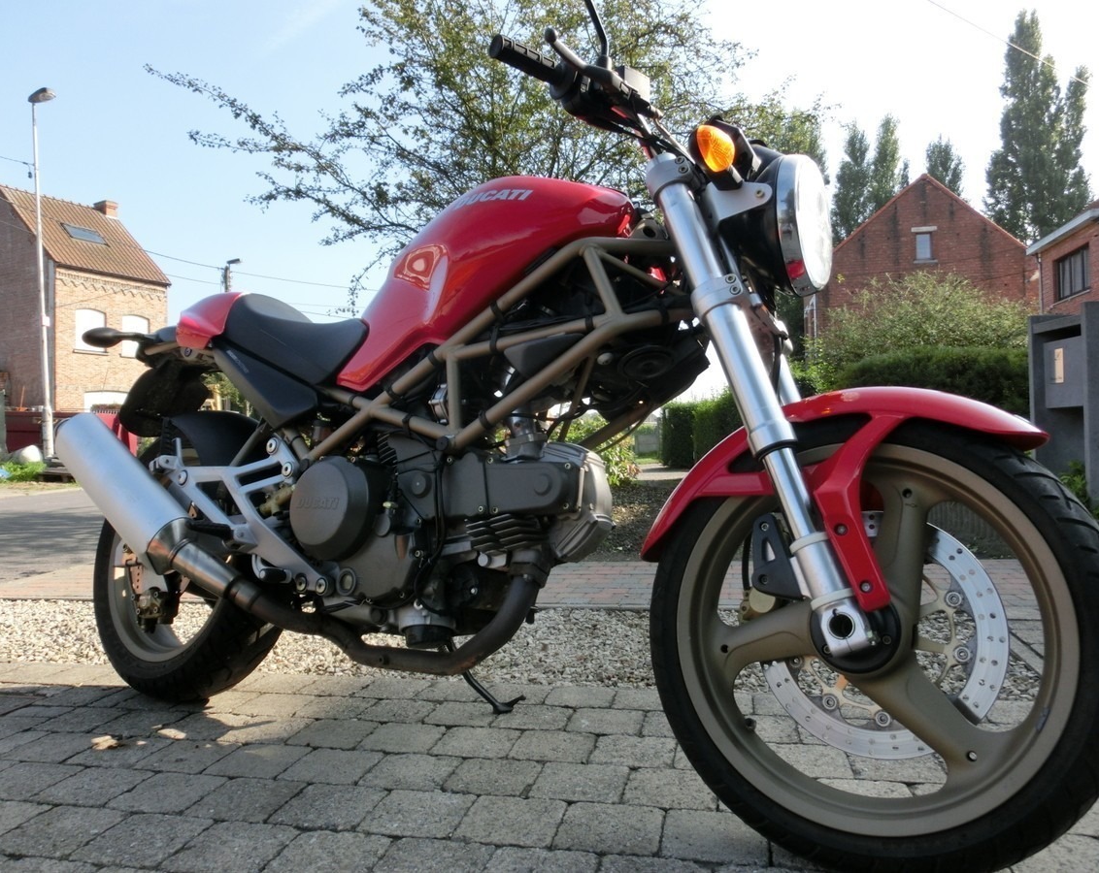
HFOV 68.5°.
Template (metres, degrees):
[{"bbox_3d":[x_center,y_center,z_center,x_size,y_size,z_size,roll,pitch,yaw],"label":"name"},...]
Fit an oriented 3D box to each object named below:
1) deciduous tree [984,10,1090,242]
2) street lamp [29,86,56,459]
[{"bbox_3d":[27.782,-11.662,46.000,5.800,25.300,5.800,0,-1,0],"label":"deciduous tree"},{"bbox_3d":[-9.380,-3.060,14.950,0.700,6.920,0.320,-2,-2,36],"label":"street lamp"}]

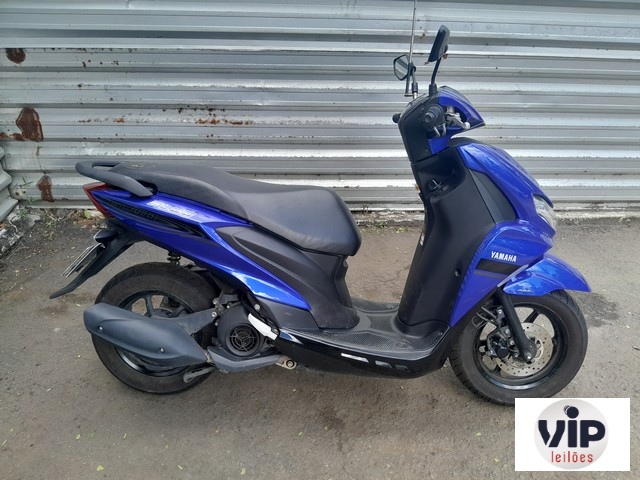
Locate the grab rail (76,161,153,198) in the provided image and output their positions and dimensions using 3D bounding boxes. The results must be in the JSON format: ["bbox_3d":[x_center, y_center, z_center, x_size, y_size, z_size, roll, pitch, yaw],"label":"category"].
[{"bbox_3d":[-0.680,-0.211,1.641,0.310,0.110,0.250,1,13,2],"label":"grab rail"}]

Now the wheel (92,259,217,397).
[{"bbox_3d":[-0.582,0.329,1.759,0.503,0.503,0.118,1,13,2],"label":"wheel"}]

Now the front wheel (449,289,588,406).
[{"bbox_3d":[0.704,0.364,1.716,0.487,0.487,0.108,1,12,0],"label":"front wheel"}]

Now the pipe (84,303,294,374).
[{"bbox_3d":[-0.442,0.333,1.606,0.670,0.265,0.180,1,13,2],"label":"pipe"}]

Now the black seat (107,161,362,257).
[{"bbox_3d":[-0.281,-0.115,1.648,0.860,0.280,0.300,1,13,2],"label":"black seat"}]

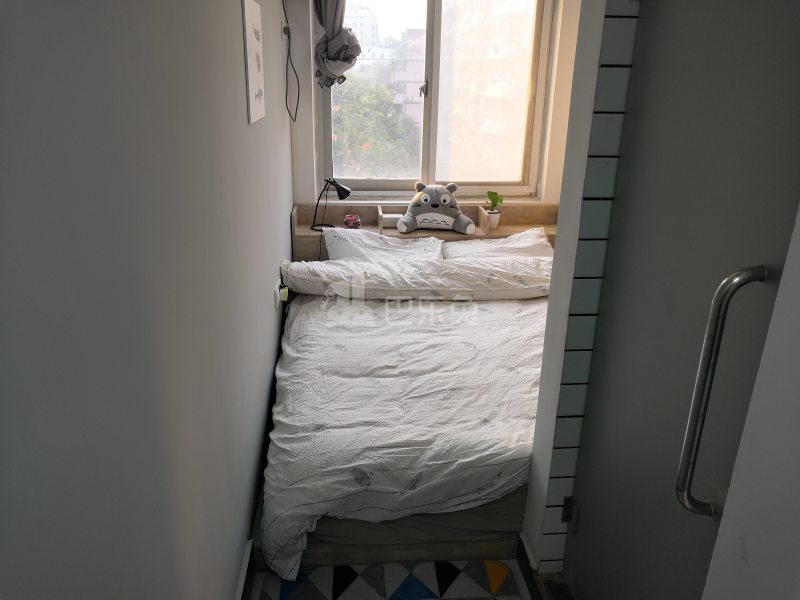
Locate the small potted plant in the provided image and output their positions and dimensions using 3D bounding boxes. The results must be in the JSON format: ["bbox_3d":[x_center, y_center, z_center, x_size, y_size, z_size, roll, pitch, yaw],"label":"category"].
[{"bbox_3d":[0.600,-0.570,3.952,0.108,0.239,0.099,-1,19,-5],"label":"small potted plant"}]

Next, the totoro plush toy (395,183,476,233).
[{"bbox_3d":[0.222,-0.570,3.843,0.473,0.297,0.222,2,19,1],"label":"totoro plush toy"}]

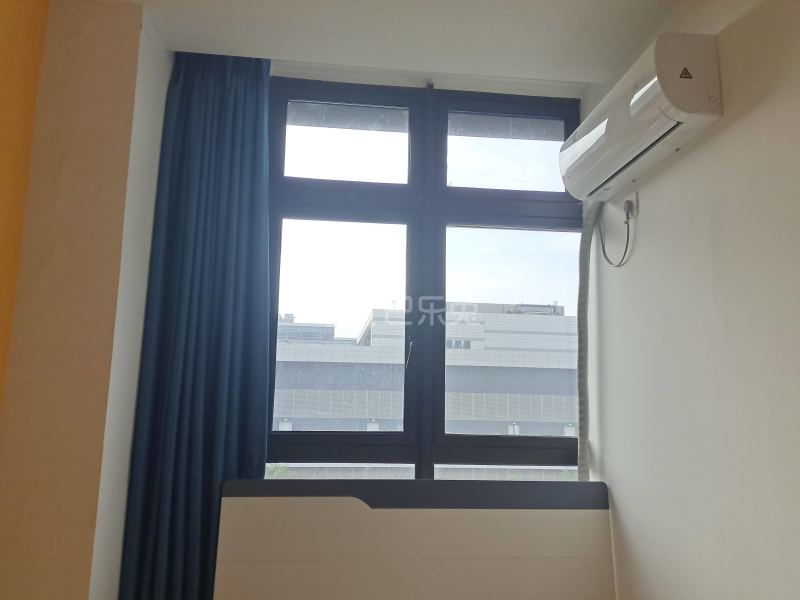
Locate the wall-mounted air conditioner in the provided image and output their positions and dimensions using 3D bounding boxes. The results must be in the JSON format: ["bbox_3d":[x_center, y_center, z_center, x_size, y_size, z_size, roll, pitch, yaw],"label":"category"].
[{"bbox_3d":[0.828,-0.618,2.120,0.204,0.268,0.800,2,-8,-5],"label":"wall-mounted air conditioner"}]

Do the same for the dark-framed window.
[{"bbox_3d":[0.095,0.007,2.695,1.565,2.099,0.110,2,-8,-5],"label":"dark-framed window"}]

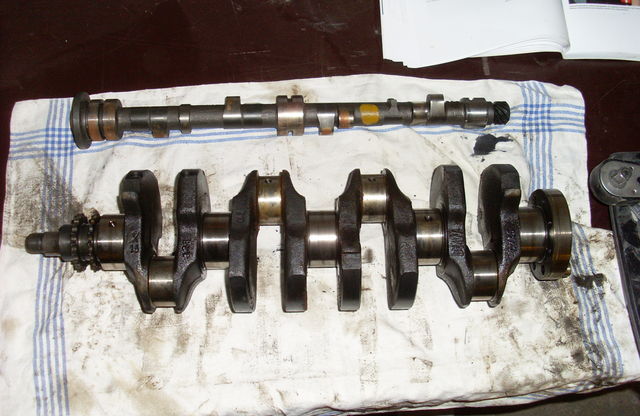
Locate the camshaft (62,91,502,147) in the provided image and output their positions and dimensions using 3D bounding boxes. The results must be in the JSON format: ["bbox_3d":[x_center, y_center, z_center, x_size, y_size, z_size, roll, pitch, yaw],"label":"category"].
[{"bbox_3d":[-0.026,-0.098,0.749,0.455,0.059,0.059,-1,72,-2],"label":"camshaft"}]

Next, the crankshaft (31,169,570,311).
[{"bbox_3d":[-0.024,0.031,0.683,0.512,0.096,0.141,-1,72,-2],"label":"crankshaft"}]

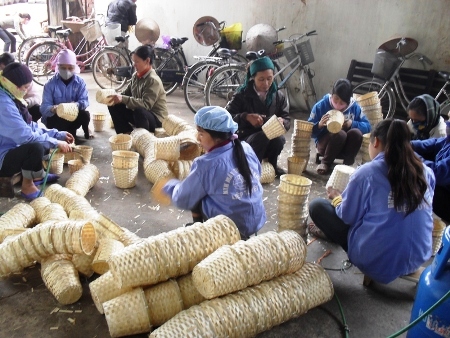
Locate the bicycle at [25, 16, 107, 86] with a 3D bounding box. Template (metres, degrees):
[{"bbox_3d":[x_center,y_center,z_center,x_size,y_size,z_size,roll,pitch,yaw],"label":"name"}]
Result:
[{"bbox_3d":[-2.171,-1.654,6.708,1.650,1.030,0.550,6,20,6],"label":"bicycle"}]

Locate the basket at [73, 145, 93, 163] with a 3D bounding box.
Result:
[{"bbox_3d":[-1.230,-0.125,3.945,0.170,0.155,0.170,3,20,0],"label":"basket"}]

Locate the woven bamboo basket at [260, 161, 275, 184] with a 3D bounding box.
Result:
[{"bbox_3d":[0.326,0.037,3.755,0.170,0.180,0.180,11,23,22],"label":"woven bamboo basket"}]

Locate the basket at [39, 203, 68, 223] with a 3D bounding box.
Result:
[{"bbox_3d":[-1.075,0.295,2.887,0.200,0.200,0.180,-18,29,-41],"label":"basket"}]

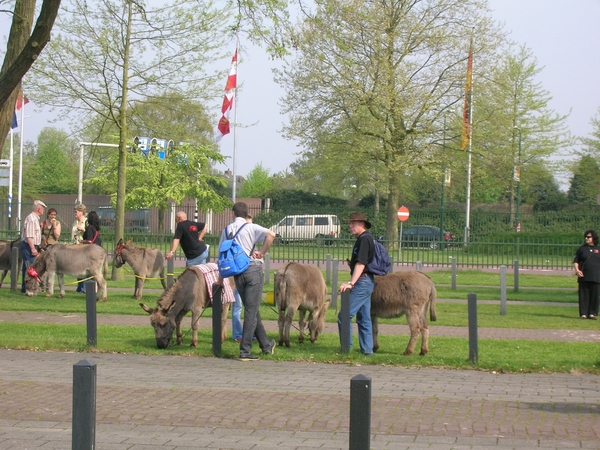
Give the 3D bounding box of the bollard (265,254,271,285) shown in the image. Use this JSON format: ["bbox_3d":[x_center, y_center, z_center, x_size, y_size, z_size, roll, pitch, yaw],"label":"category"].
[{"bbox_3d":[-0.791,1.088,43.700,0.105,0.750,0.105,2,0,0],"label":"bollard"}]

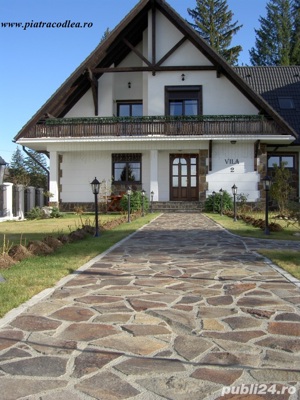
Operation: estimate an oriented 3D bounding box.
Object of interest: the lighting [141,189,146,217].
[{"bbox_3d":[-0.228,0.137,16.300,0.165,0.970,0.165,0,0,4],"label":"lighting"}]

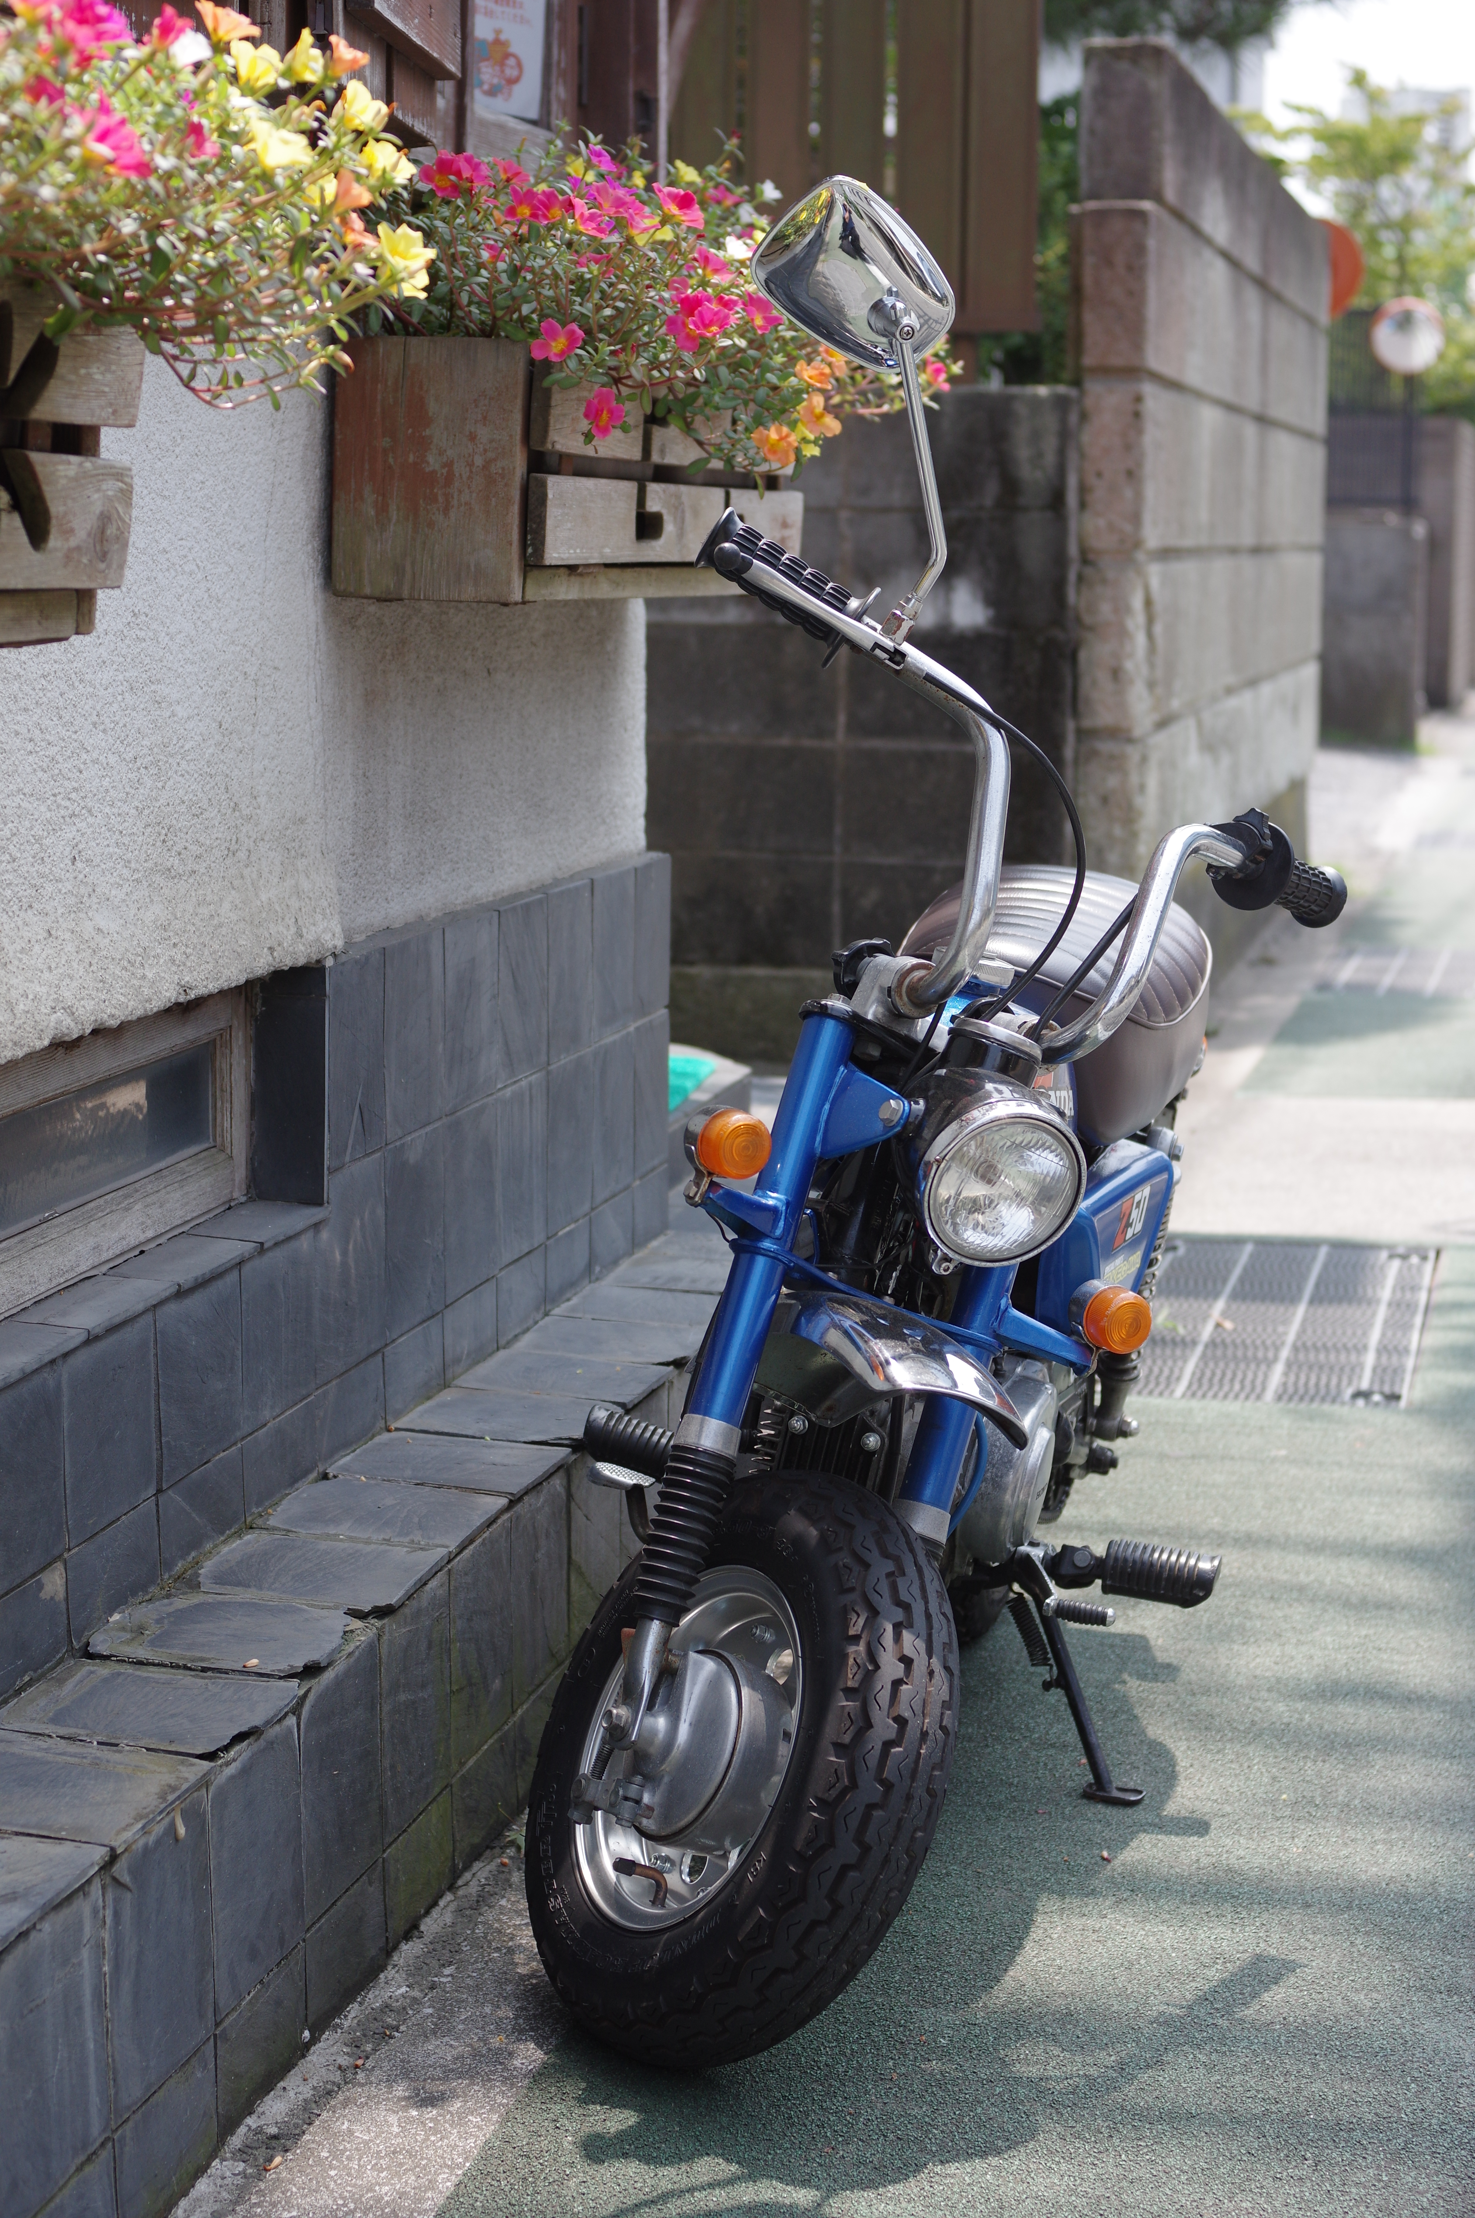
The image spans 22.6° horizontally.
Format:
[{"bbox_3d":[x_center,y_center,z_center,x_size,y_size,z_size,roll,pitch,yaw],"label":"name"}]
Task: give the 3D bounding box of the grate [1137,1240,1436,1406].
[{"bbox_3d":[0.656,0.271,4.666,0.405,0.030,0.990,2,9,13],"label":"grate"}]

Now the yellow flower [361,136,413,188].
[{"bbox_3d":[-0.203,-0.549,2.140,0.030,0.030,0.031,-7,11,-37],"label":"yellow flower"}]

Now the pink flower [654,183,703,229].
[{"bbox_3d":[-0.049,-0.748,3.059,0.039,0.038,0.026,-6,-27,-37],"label":"pink flower"}]

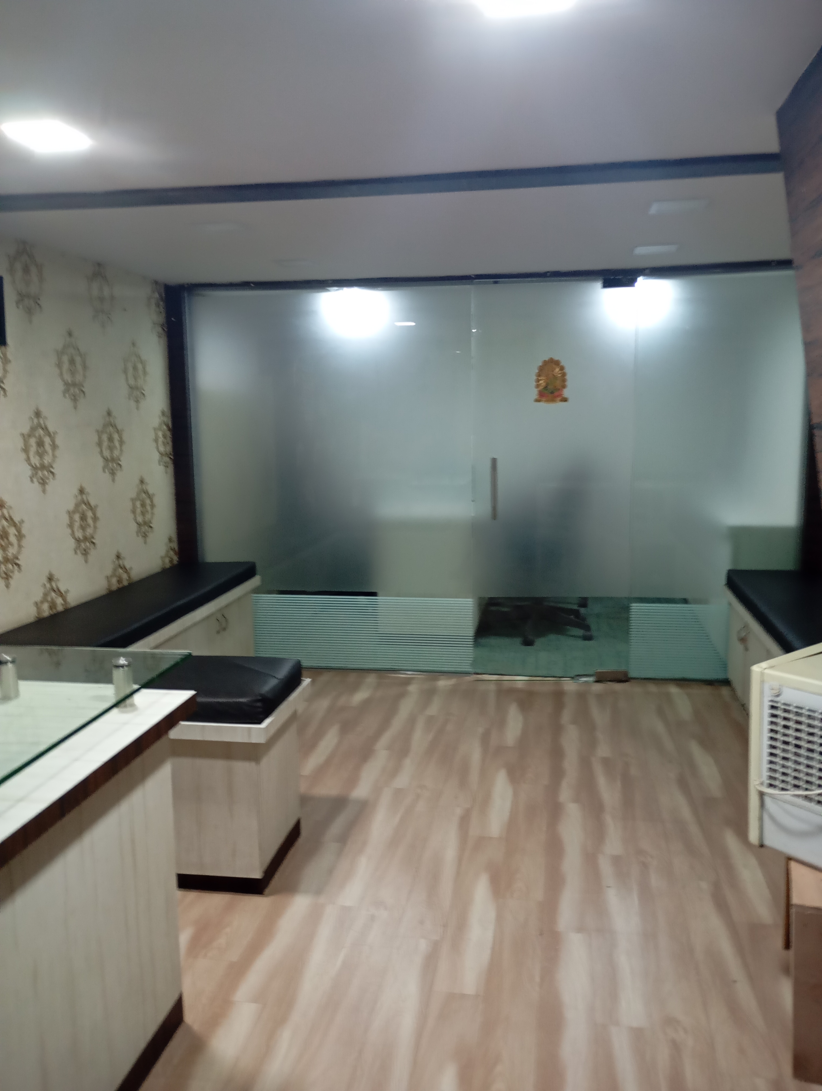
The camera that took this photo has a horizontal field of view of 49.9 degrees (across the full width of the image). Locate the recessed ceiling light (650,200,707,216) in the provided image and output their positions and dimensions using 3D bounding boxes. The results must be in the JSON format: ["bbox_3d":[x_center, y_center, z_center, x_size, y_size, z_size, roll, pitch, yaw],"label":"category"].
[{"bbox_3d":[0.889,-1.129,2.942,0.172,0.025,0.178,1,9,10],"label":"recessed ceiling light"}]

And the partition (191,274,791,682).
[{"bbox_3d":[0.352,-0.304,4.386,3.025,1.957,0.050,1,9,10],"label":"partition"}]

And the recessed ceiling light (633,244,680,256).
[{"bbox_3d":[1.031,-1.248,3.730,0.172,0.025,0.178,1,9,10],"label":"recessed ceiling light"}]

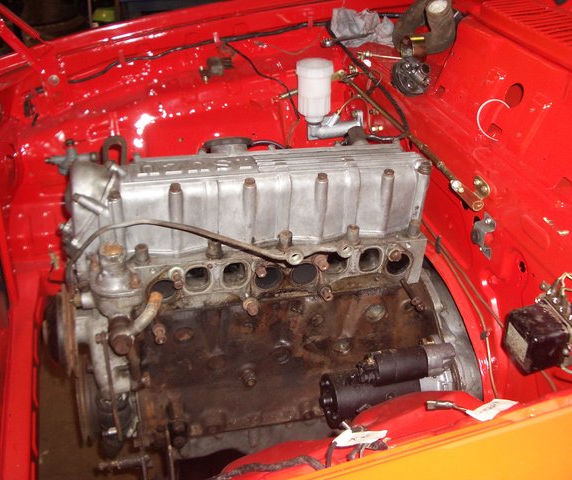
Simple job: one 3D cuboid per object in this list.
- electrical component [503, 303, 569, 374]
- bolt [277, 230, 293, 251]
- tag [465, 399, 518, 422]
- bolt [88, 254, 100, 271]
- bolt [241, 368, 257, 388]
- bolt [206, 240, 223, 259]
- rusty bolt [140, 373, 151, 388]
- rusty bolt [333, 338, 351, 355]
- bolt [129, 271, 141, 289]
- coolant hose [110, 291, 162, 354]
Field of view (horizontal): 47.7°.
[{"bbox_3d":[0.276,0.109,0.720,0.043,0.051,0.052,-13,34,-8],"label":"electrical component"},{"bbox_3d":[-0.002,0.001,0.858,0.019,0.021,0.019,-6,27,-13],"label":"bolt"},{"bbox_3d":[0.164,0.132,0.511,0.042,0.006,0.017,-20,69,-18],"label":"tag"},{"bbox_3d":[-0.247,0.029,0.835,0.012,0.020,0.012,-5,28,-14],"label":"bolt"},{"bbox_3d":[-0.055,0.203,0.948,0.017,0.017,0.022,-5,28,-14],"label":"bolt"},{"bbox_3d":[-0.096,0.013,0.867,0.018,0.022,0.018,-5,28,-14],"label":"bolt"},{"bbox_3d":[-0.190,0.190,0.876,0.013,0.015,0.016,-6,27,-13],"label":"rusty bolt"},{"bbox_3d":[0.084,0.161,0.978,0.022,0.022,0.012,-5,28,-14],"label":"rusty bolt"},{"bbox_3d":[-0.188,0.049,0.801,0.014,0.017,0.014,-6,27,-13],"label":"bolt"},{"bbox_3d":[-0.184,0.100,0.787,0.060,0.054,0.050,-9,31,-11],"label":"coolant hose"}]

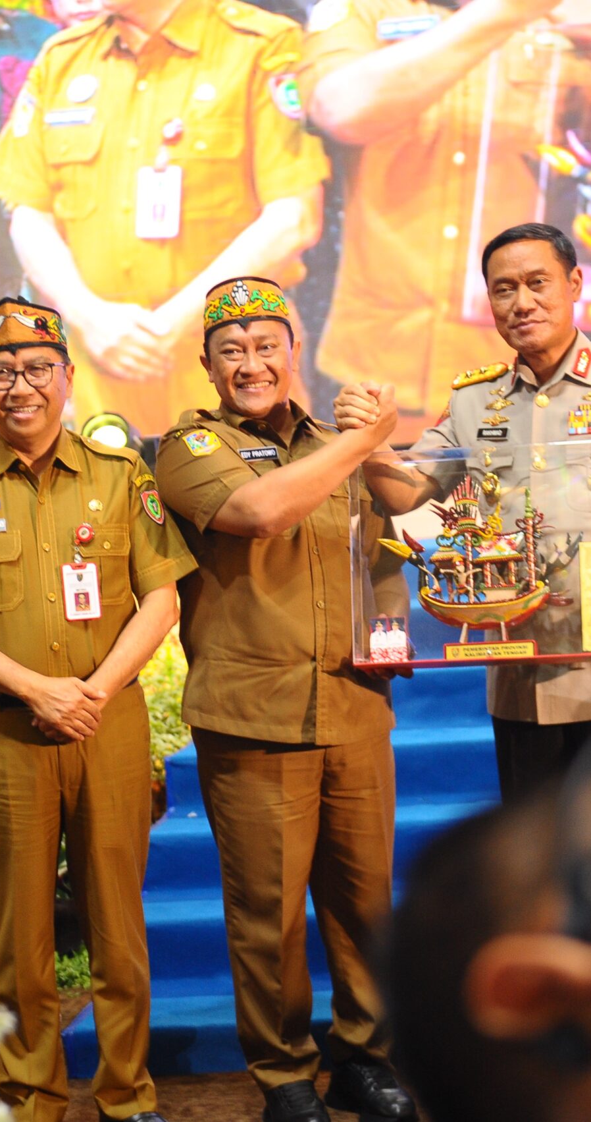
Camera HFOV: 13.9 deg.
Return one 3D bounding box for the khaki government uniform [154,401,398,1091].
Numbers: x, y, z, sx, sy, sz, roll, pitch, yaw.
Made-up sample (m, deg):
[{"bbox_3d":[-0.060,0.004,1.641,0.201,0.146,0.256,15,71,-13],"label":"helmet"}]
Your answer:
[{"bbox_3d":[-0.025,0.379,4.950,0.500,1.410,0.400,-6,3,-18],"label":"khaki government uniform"}]

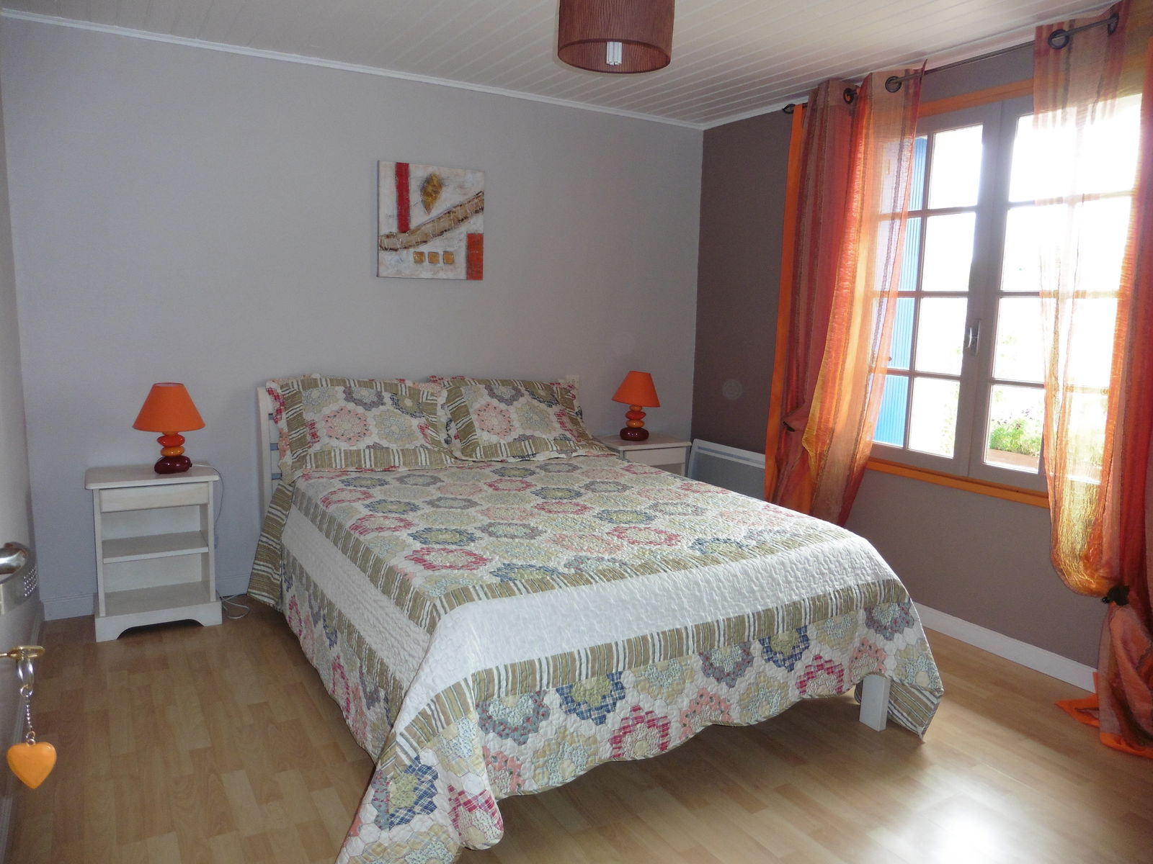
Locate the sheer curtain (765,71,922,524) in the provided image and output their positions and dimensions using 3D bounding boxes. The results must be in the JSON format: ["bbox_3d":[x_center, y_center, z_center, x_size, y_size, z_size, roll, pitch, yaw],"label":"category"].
[{"bbox_3d":[1.139,-0.372,3.573,0.154,2.262,0.688,-4,10,-31],"label":"sheer curtain"}]

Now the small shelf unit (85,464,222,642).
[{"bbox_3d":[-1.665,0.452,3.164,0.440,0.608,0.321,-4,10,-31],"label":"small shelf unit"}]

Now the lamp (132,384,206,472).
[{"bbox_3d":[-1.578,-0.016,3.097,0.252,0.342,0.252,-4,10,-31],"label":"lamp"}]

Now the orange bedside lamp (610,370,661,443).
[{"bbox_3d":[0.304,-0.132,4.173,0.252,0.342,0.252,2,9,0],"label":"orange bedside lamp"}]

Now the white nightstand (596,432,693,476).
[{"bbox_3d":[0.317,0.342,4.207,0.440,0.608,0.321,-4,10,-31],"label":"white nightstand"}]

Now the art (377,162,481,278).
[{"bbox_3d":[-0.668,-0.970,3.714,0.517,0.510,0.031,-4,10,-31],"label":"art"}]

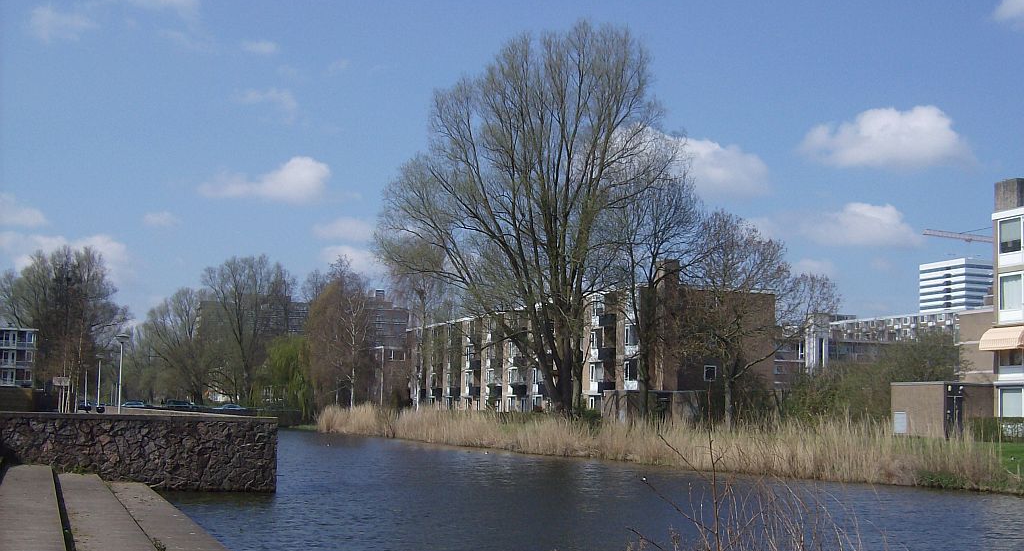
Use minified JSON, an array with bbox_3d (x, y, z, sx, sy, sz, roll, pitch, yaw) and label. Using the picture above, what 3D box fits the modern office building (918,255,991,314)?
[{"bbox_3d":[203.196,30.068,596.870,32.000,70.604,32.770,3,-6,-18],"label":"modern office building"}]

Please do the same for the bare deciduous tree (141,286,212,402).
[{"bbox_3d":[-40.936,9.035,164.228,8.900,15.476,9.000,1,-6,0],"label":"bare deciduous tree"}]

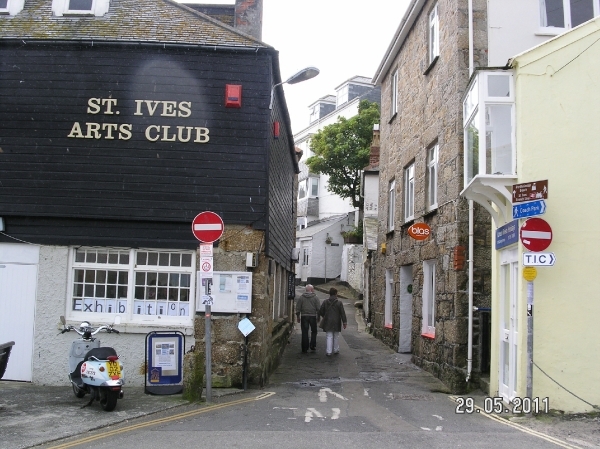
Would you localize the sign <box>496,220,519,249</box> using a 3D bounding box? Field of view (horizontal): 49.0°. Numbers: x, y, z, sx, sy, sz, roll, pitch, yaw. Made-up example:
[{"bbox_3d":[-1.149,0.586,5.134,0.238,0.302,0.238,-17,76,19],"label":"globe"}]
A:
[{"bbox_3d":[2.930,0.165,9.330,0.040,0.300,1.600,0,-6,7],"label":"sign"}]

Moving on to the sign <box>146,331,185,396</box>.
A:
[{"bbox_3d":[-2.013,2.064,9.919,0.580,0.940,0.480,2,-6,-4],"label":"sign"}]

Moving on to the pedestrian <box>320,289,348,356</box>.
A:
[{"bbox_3d":[0.792,2.368,15.900,0.600,1.660,0.420,2,-6,0],"label":"pedestrian"}]

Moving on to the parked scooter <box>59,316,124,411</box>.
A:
[{"bbox_3d":[-2.818,1.896,9.106,0.740,1.160,1.750,5,-7,-33],"label":"parked scooter"}]

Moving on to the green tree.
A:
[{"bbox_3d":[2.686,-3.138,35.000,4.800,6.800,4.600,1,-6,0],"label":"green tree"}]

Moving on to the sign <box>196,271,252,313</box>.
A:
[{"bbox_3d":[-1.190,1.071,10.400,0.880,0.645,0.080,2,-6,0],"label":"sign"}]

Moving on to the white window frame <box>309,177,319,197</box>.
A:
[{"bbox_3d":[0.862,-2.425,42.000,0.650,1.320,0.120,2,-6,0],"label":"white window frame"}]

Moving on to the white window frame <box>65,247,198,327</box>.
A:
[{"bbox_3d":[-2.688,0.997,10.500,2.050,1.200,0.120,1,-6,-1],"label":"white window frame"}]

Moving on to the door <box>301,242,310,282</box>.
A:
[{"bbox_3d":[0.282,1.823,32.000,0.100,1.950,0.880,5,-7,-32],"label":"door"}]

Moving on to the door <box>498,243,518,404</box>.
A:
[{"bbox_3d":[3.216,1.535,10.150,0.090,2.320,1.300,1,-6,7],"label":"door"}]

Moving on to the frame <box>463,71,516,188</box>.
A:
[{"bbox_3d":[2.924,-1.356,10.161,0.550,1.530,1.500,1,-6,7],"label":"frame"}]

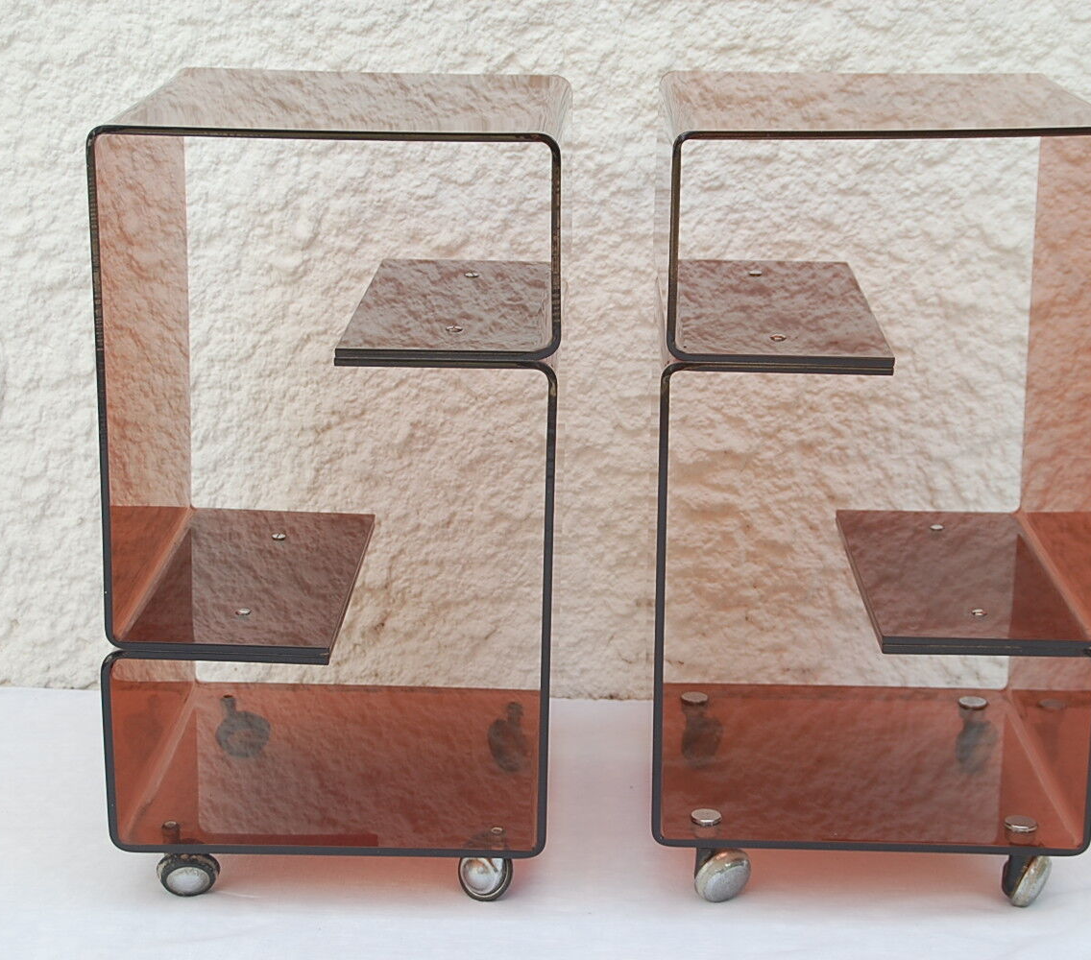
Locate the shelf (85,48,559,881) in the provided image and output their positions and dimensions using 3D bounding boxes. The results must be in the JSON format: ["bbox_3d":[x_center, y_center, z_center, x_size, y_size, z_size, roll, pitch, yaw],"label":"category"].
[{"bbox_3d":[-0.176,-0.002,2.313,0.380,0.693,0.408,1,15,2],"label":"shelf"}]

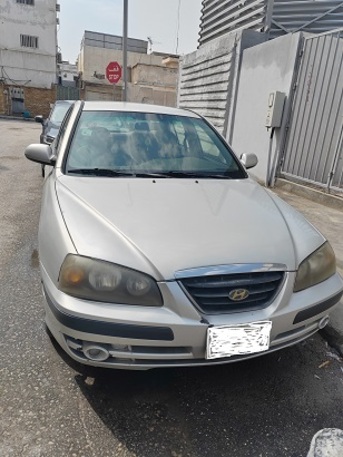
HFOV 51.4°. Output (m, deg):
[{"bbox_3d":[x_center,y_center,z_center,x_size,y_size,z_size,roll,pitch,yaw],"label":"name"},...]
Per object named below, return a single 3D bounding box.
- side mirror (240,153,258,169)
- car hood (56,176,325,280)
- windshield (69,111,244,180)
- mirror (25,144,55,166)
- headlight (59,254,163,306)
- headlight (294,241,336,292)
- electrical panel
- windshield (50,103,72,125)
[{"bbox_3d":[0.672,-0.591,3.169,0.230,0.155,0.135,-2,18,-18],"label":"side mirror"},{"bbox_3d":[0.140,-0.077,2.083,1.480,0.240,1.150,-2,25,-18],"label":"car hood"},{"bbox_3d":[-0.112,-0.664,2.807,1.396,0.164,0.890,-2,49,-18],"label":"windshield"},{"bbox_3d":[-0.955,-0.540,2.644,0.230,0.155,0.135,-2,18,-18],"label":"mirror"},{"bbox_3d":[-0.287,0.221,1.620,0.513,0.190,0.232,3,17,-4],"label":"headlight"},{"bbox_3d":[0.773,0.188,1.962,0.513,0.190,0.232,-7,21,-32],"label":"headlight"},{"bbox_3d":[1.955,-2.219,6.683,0.180,0.600,0.220,-1,18,-17],"label":"electrical panel"},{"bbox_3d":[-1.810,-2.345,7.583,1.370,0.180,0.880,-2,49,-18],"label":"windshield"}]

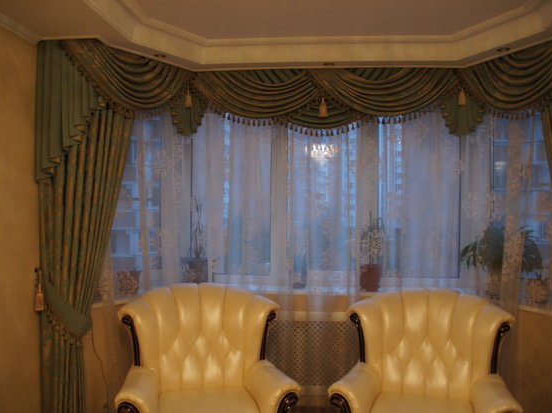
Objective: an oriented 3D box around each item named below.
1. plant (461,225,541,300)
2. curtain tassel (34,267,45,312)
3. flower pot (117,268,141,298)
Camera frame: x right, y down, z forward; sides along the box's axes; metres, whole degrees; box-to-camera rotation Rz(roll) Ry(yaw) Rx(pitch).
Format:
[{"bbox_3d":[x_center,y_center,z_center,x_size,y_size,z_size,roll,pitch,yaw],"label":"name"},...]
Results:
[{"bbox_3d":[1.665,0.400,3.830,0.600,0.560,0.530,0,0,5],"label":"plant"},{"bbox_3d":[-1.397,0.490,3.050,0.060,0.270,0.060,0,0,5],"label":"curtain tassel"},{"bbox_3d":[-1.084,0.565,3.810,0.172,0.185,0.172,0,0,0],"label":"flower pot"}]

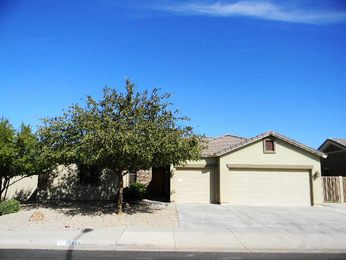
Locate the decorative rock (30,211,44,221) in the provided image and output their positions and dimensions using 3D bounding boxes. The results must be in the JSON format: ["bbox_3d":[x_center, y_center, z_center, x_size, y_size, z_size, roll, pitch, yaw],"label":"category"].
[{"bbox_3d":[-5.617,3.534,11.631,0.480,0.340,0.400,1,-8,0],"label":"decorative rock"}]

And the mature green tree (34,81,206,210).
[{"bbox_3d":[-2.565,0.694,13.688,8.130,6.590,6.800,1,-8,0],"label":"mature green tree"}]

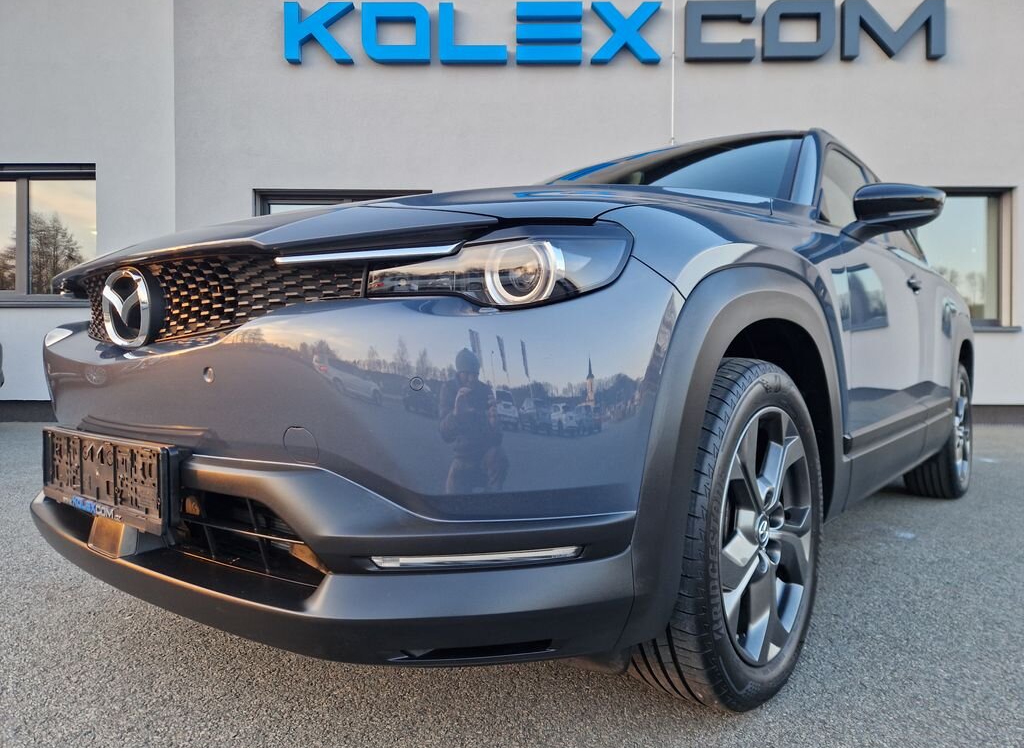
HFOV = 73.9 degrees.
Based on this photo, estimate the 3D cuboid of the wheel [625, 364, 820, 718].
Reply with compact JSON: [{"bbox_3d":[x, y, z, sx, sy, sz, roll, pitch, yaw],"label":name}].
[{"bbox_3d":[0.444,0.307,1.416,0.220,0.690,0.690,0,1,40],"label":"wheel"}]

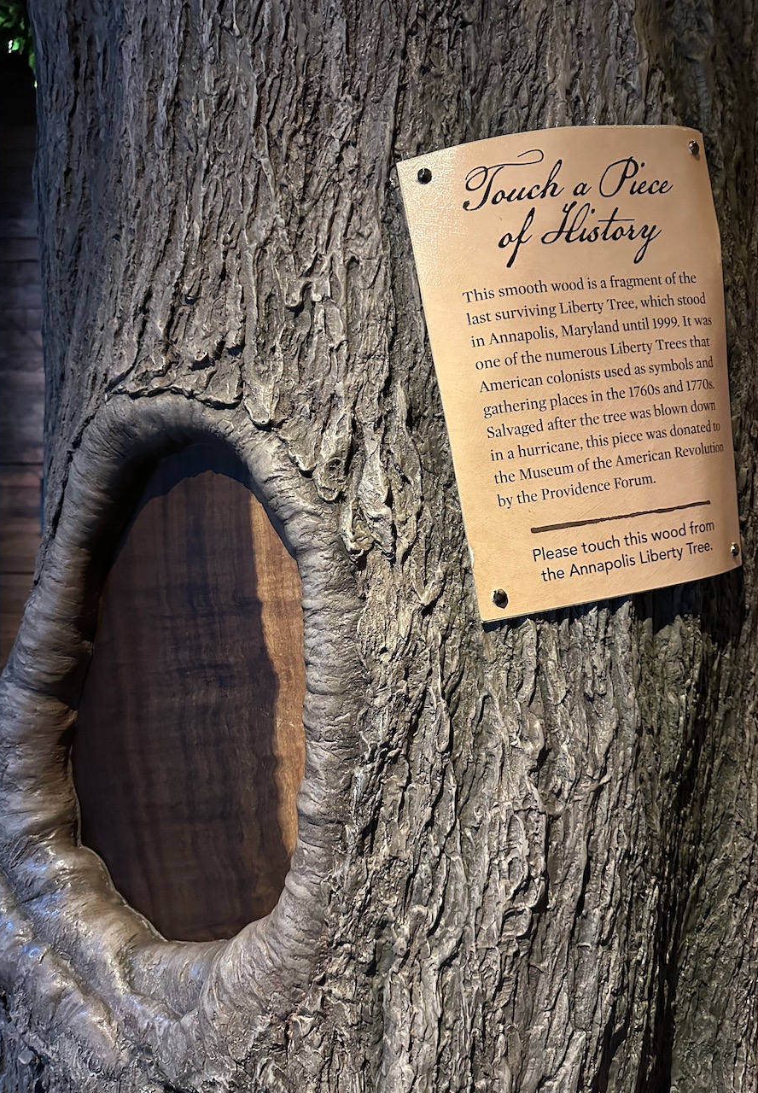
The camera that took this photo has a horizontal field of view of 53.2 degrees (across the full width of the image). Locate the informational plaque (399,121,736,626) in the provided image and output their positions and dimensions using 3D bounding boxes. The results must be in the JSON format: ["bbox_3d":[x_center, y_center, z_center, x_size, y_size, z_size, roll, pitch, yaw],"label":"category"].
[{"bbox_3d":[0.182,-0.151,0.638,0.279,0.387,0.040,-9,0,-16],"label":"informational plaque"}]

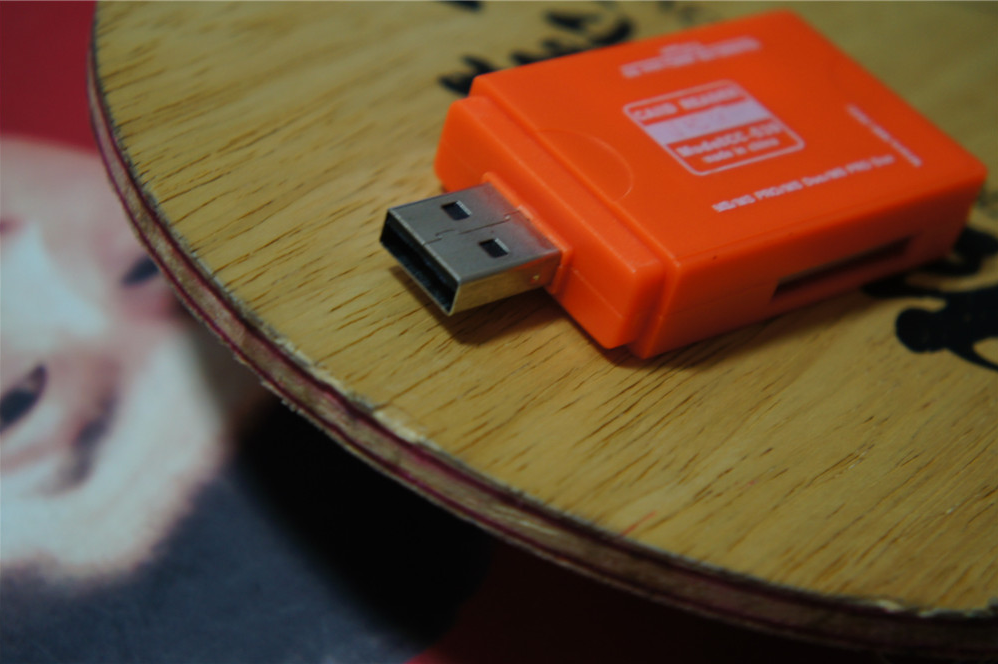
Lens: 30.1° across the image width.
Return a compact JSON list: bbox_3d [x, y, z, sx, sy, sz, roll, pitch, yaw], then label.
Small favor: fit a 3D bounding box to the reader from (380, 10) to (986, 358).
[{"bbox_3d":[0.018,-0.016,0.200,0.065,0.012,0.033,-17,50,-36],"label":"reader"}]

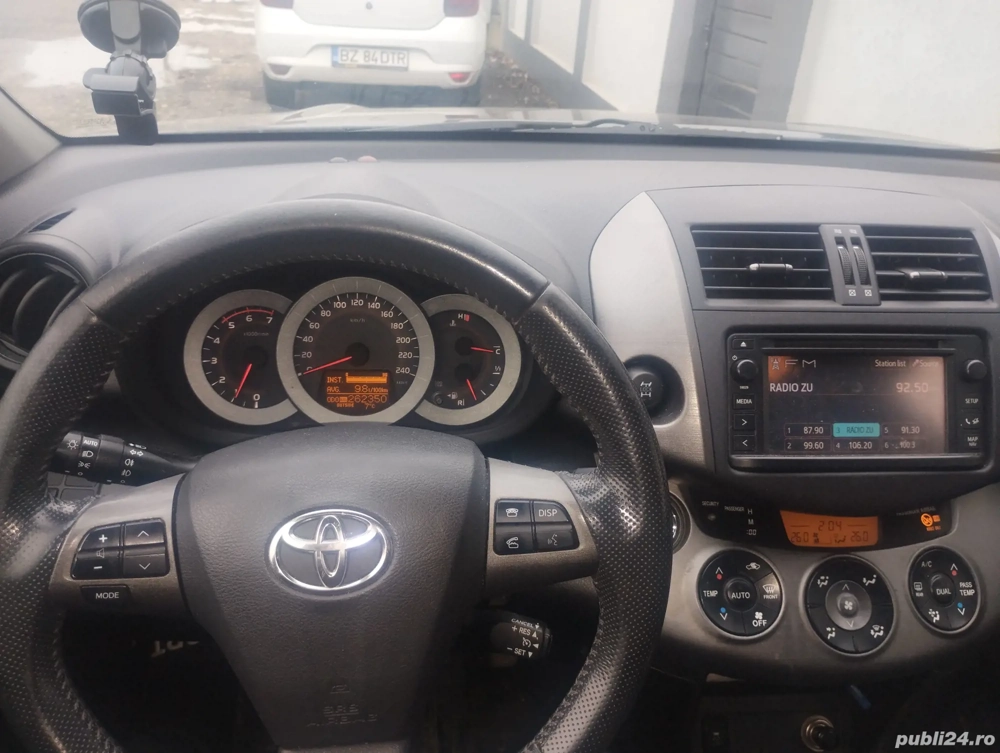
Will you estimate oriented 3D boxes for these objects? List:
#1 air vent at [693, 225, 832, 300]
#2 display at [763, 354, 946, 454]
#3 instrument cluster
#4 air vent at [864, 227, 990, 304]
[{"bbox_3d":[0.199,-0.083,0.619,0.106,0.025,0.064,1,68,-4],"label":"air vent"},{"bbox_3d":[0.261,0.021,0.601,0.138,0.074,0.012,1,-4,-5],"label":"display"},{"bbox_3d":[-0.117,-0.017,0.663,0.272,0.122,0.045,1,-2,-5],"label":"instrument cluster"},{"bbox_3d":[0.328,-0.084,0.631,0.099,0.025,0.064,1,68,-7],"label":"air vent"}]

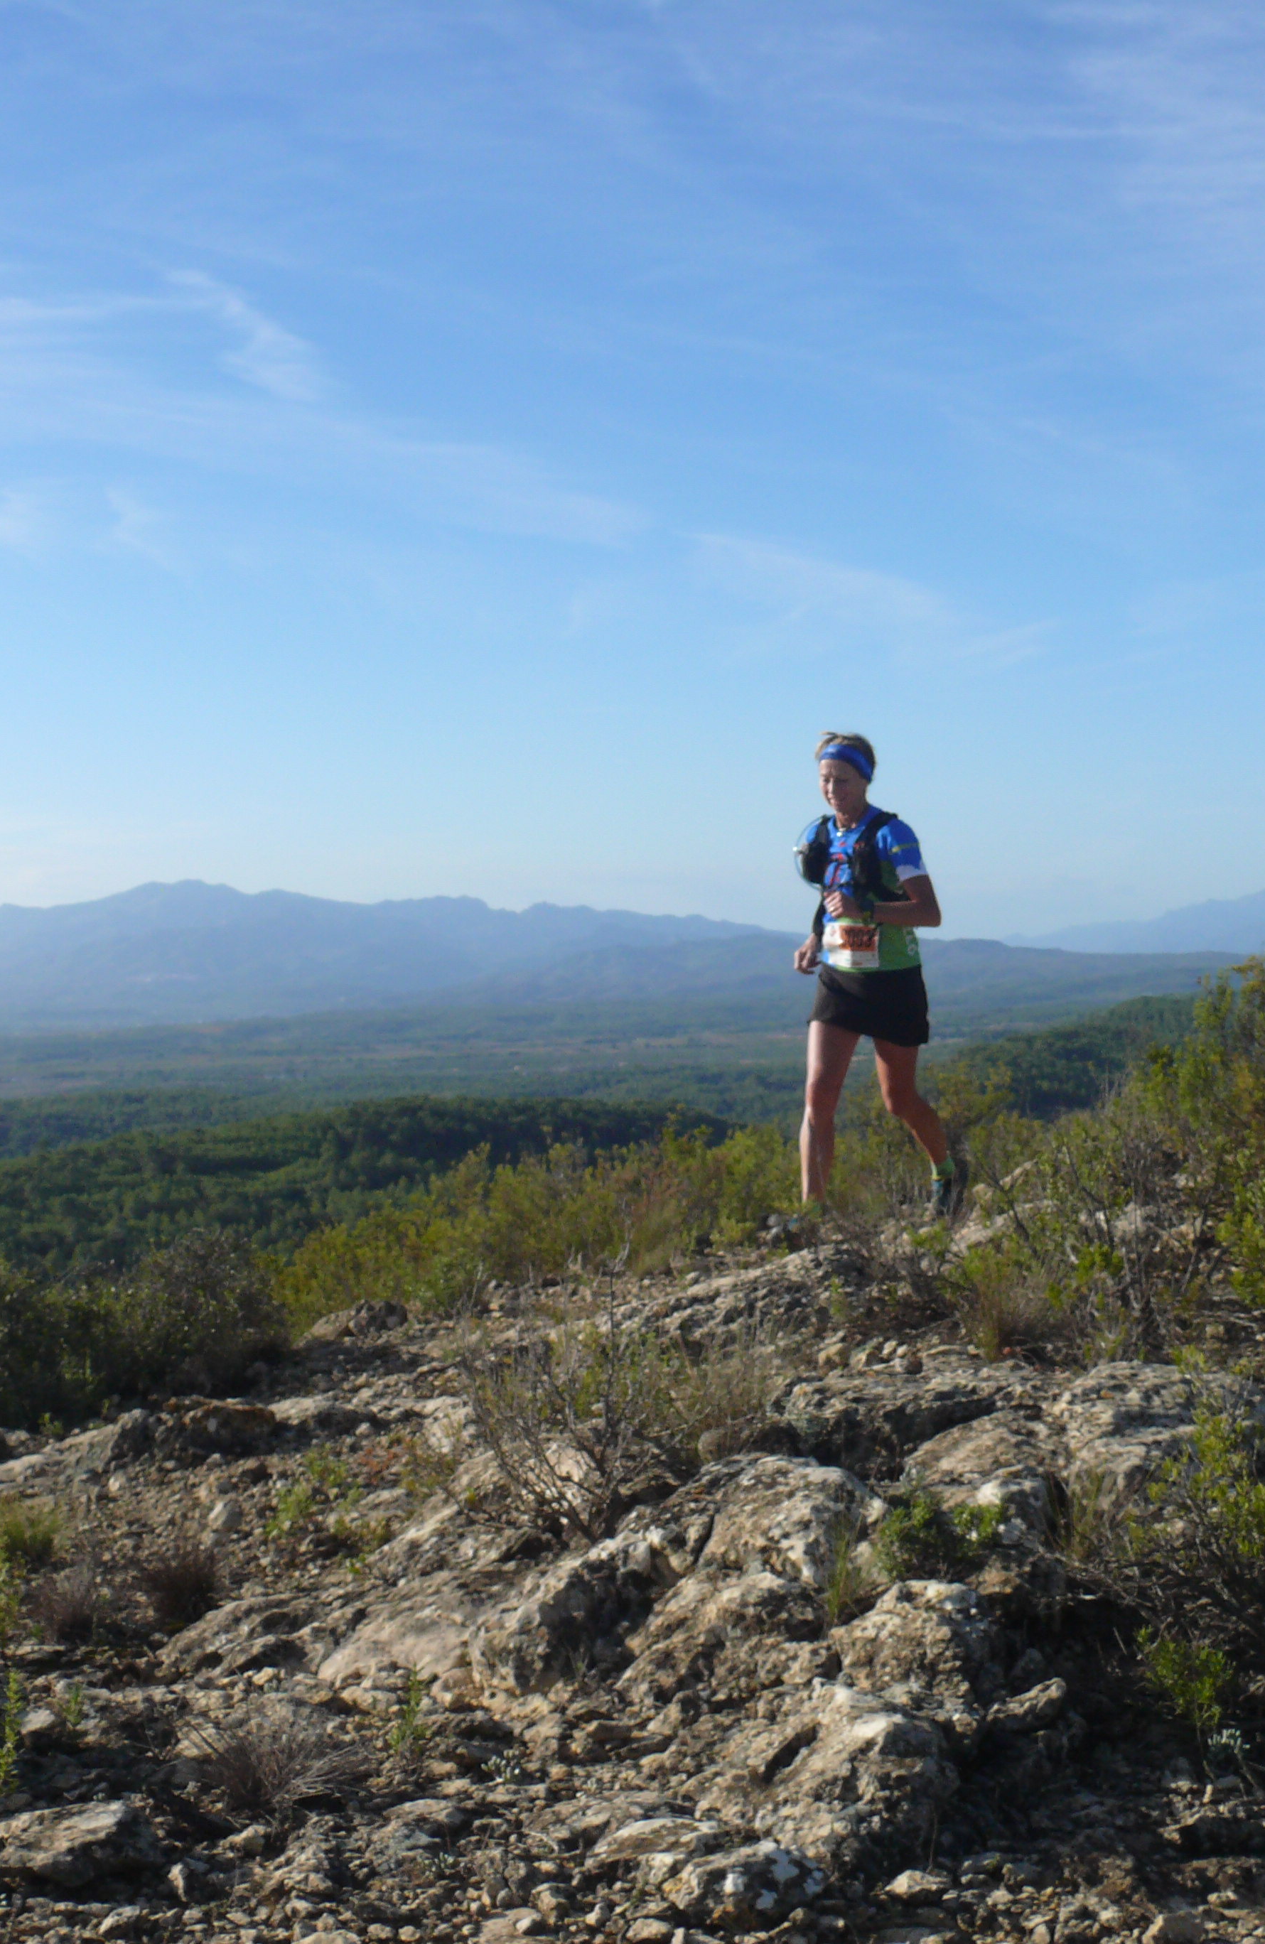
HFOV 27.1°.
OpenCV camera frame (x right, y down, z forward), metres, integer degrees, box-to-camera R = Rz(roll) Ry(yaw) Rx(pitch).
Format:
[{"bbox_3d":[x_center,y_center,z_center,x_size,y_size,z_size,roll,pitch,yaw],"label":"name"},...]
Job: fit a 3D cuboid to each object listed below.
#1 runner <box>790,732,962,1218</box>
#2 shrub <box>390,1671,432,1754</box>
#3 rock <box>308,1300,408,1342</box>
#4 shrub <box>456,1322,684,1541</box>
[{"bbox_3d":[0.774,0.016,8.350,0.500,1.570,0.680,0,0,27],"label":"runner"},{"bbox_3d":[-0.393,1.317,4.650,0.080,0.147,0.080,0,0,0],"label":"shrub"},{"bbox_3d":[-0.702,0.893,6.700,0.255,0.095,0.200,0,0,-6],"label":"rock"},{"bbox_3d":[-0.121,0.886,5.050,0.430,0.370,0.370,0,1,0],"label":"shrub"}]

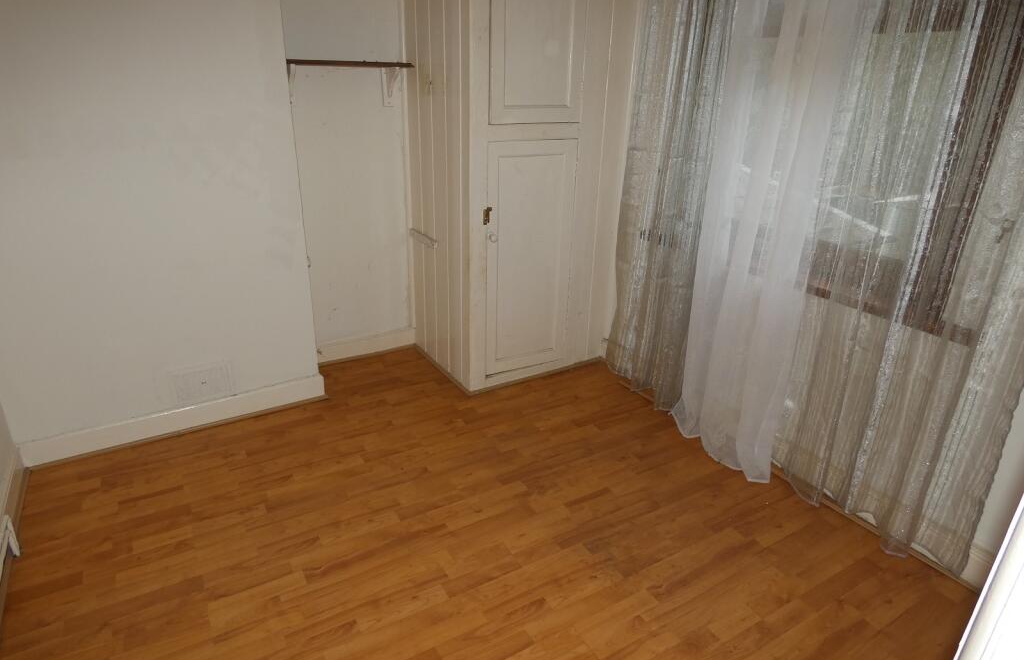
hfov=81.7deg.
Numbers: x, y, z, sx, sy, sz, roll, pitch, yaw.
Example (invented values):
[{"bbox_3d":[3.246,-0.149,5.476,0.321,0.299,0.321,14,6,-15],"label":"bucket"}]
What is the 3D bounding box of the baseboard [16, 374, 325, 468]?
[{"bbox_3d":[-1.391,0.380,2.553,1.152,0.101,0.022,-12,27,-29],"label":"baseboard"}]

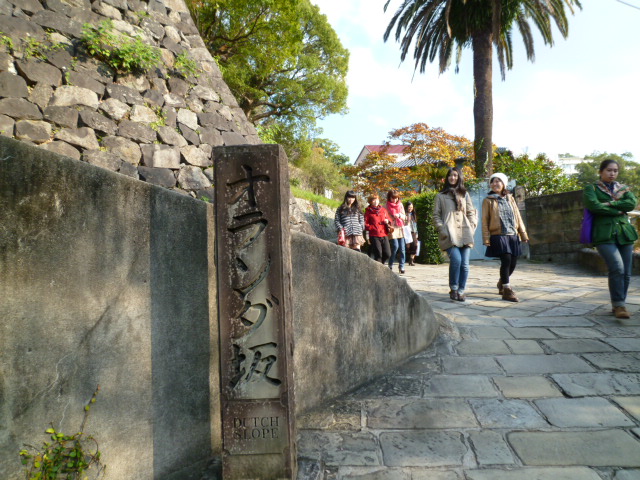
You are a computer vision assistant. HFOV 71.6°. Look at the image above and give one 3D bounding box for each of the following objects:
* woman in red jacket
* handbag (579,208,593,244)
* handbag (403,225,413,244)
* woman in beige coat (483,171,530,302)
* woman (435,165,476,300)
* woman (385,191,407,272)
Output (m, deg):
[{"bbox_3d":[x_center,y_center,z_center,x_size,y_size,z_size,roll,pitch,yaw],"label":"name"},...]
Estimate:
[{"bbox_3d":[1.108,-0.095,8.400,0.470,1.560,0.380,-1,-2,-18],"label":"woman in red jacket"},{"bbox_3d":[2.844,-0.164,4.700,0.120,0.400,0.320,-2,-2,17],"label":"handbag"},{"bbox_3d":[1.745,-0.099,8.750,0.240,0.370,0.120,-1,-2,-21],"label":"handbag"},{"bbox_3d":[2.299,-0.037,5.500,0.510,1.580,0.400,-2,-2,-5],"label":"woman in beige coat"},{"bbox_3d":[1.655,-0.061,5.400,0.490,1.610,0.340,-2,-2,0],"label":"woman"},{"bbox_3d":[1.466,-0.153,8.500,0.450,1.610,0.370,-1,-2,-14],"label":"woman"}]

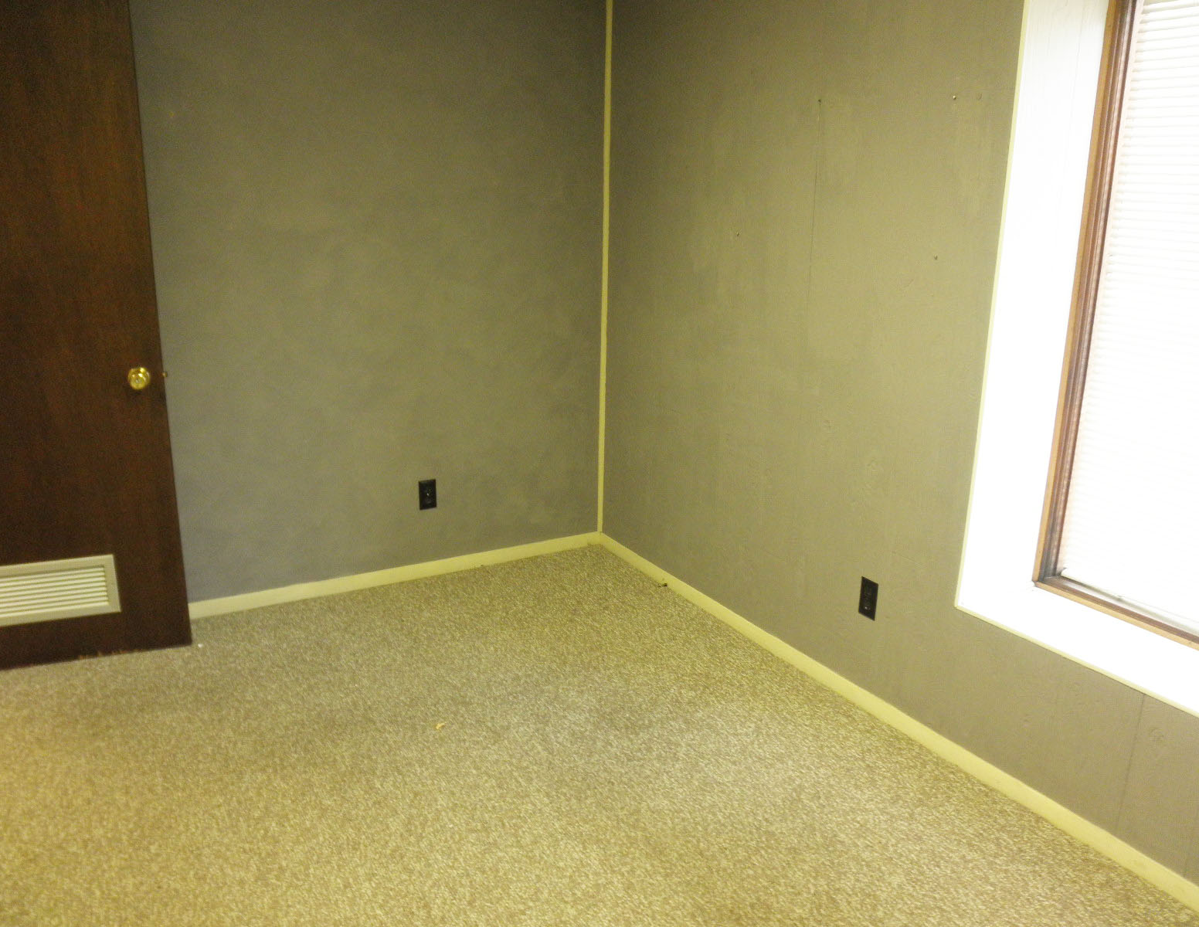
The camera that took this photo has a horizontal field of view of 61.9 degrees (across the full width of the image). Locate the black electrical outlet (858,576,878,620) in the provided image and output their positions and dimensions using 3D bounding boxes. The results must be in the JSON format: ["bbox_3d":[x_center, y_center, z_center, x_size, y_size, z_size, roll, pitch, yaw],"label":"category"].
[{"bbox_3d":[0.798,0.402,2.974,0.010,0.115,0.070,-8,17,-28],"label":"black electrical outlet"}]

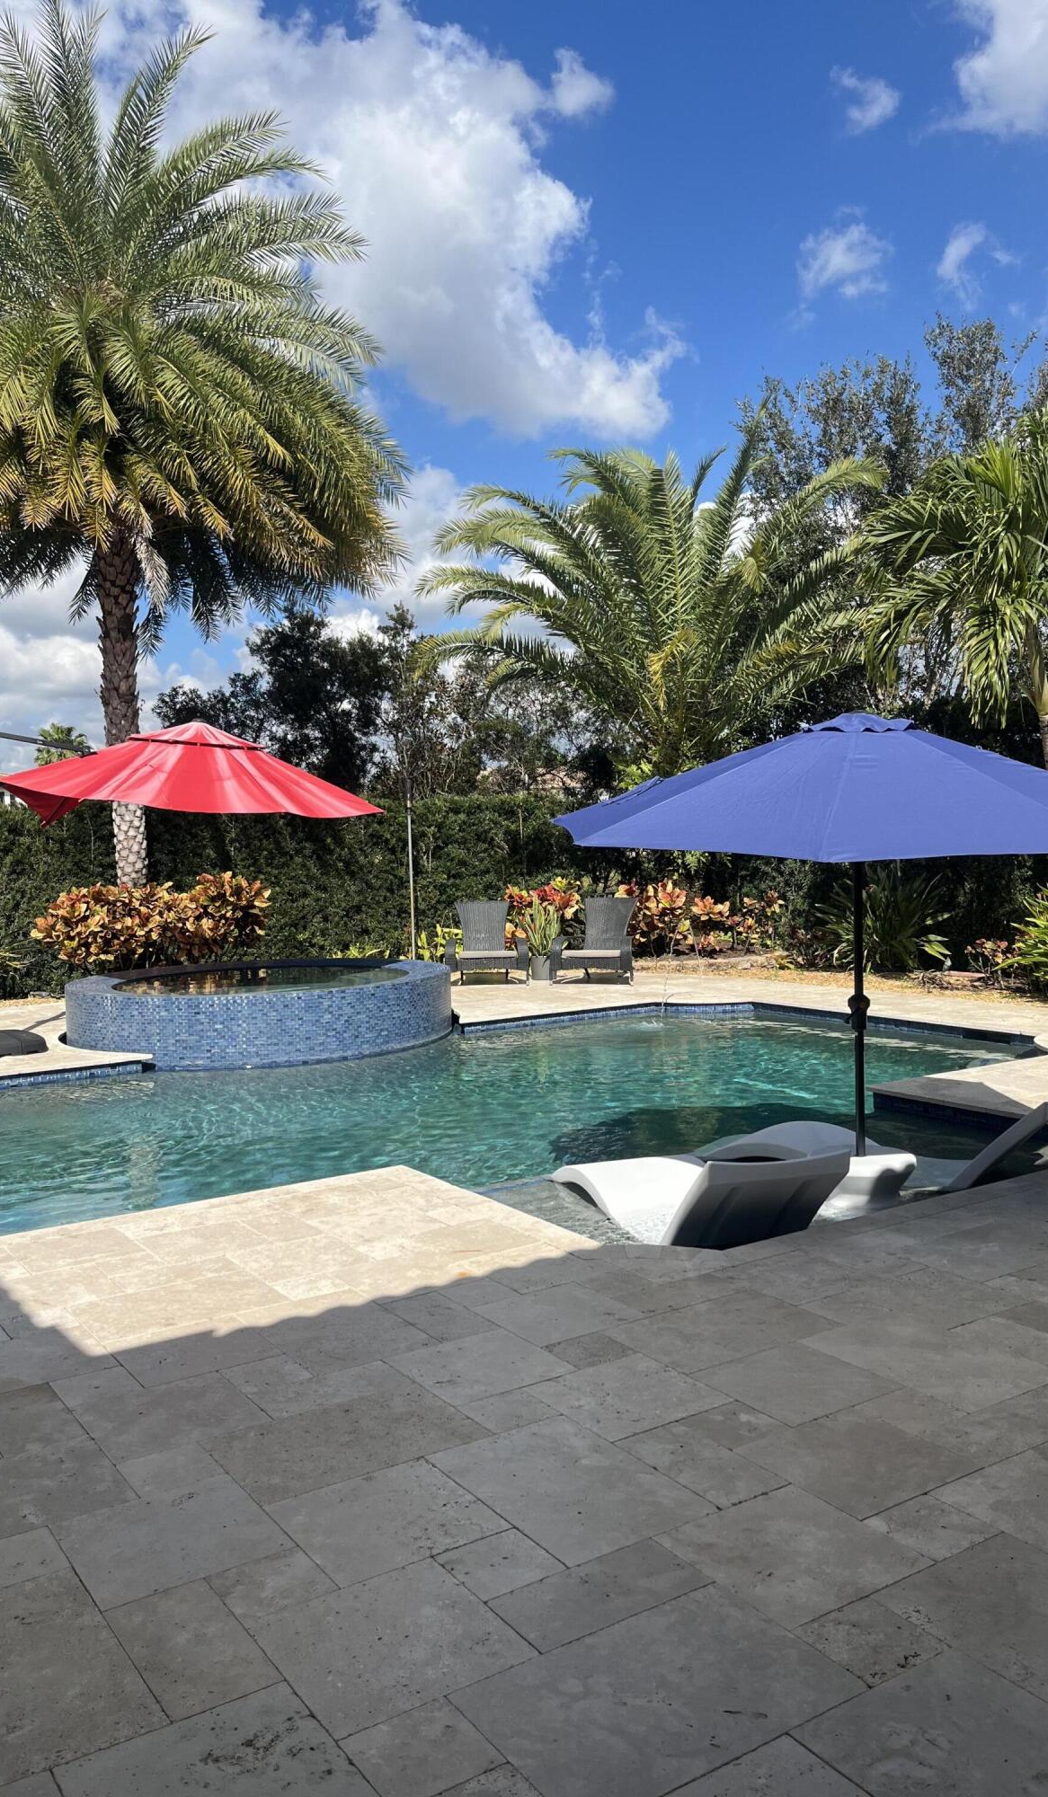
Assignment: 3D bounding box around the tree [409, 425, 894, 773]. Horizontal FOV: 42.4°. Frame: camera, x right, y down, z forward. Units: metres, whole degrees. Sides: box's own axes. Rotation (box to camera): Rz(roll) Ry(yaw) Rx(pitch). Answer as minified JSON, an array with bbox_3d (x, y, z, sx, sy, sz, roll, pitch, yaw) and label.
[{"bbox_3d":[1.686,-2.729,17.908,6.200,6.900,6.000,-1,2,0],"label":"tree"}]

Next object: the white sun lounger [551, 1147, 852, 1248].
[{"bbox_3d":[0.670,1.215,5.644,0.580,0.645,1.680,-2,2,-18],"label":"white sun lounger"}]

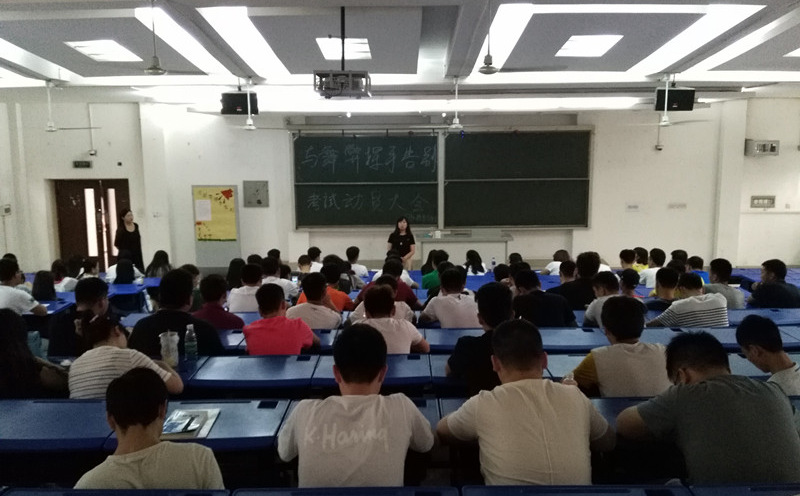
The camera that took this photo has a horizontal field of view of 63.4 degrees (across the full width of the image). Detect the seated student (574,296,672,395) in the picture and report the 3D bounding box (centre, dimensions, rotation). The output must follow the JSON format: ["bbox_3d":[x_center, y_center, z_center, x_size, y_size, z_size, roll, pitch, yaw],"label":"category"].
[{"bbox_3d":[0.949,0.782,2.960,0.492,1.180,0.720,-2,8,-8],"label":"seated student"}]

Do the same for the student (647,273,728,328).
[{"bbox_3d":[2.151,0.746,4.929,0.590,1.170,0.680,-2,8,-8],"label":"student"}]

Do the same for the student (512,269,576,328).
[{"bbox_3d":[0.952,0.738,4.786,0.561,1.228,0.720,-1,8,-1],"label":"student"}]

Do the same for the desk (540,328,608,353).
[{"bbox_3d":[1.070,0.950,4.309,0.600,0.750,0.390,0,8,0],"label":"desk"}]

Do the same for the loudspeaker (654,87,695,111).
[{"bbox_3d":[3.978,-2.183,9.430,0.540,0.310,0.290,1,20,8],"label":"loudspeaker"}]

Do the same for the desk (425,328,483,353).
[{"bbox_3d":[0.460,0.926,4.249,0.580,0.730,0.380,0,8,0],"label":"desk"}]

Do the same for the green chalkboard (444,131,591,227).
[{"bbox_3d":[2.199,-1.280,12.122,2.740,1.806,0.080,0,8,0],"label":"green chalkboard"}]

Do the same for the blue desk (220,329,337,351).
[{"bbox_3d":[-0.700,0.936,4.259,0.580,0.730,0.380,0,8,0],"label":"blue desk"}]

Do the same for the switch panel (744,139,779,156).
[{"bbox_3d":[6.601,-1.822,11.800,0.456,0.288,0.240,0,7,0],"label":"switch panel"}]

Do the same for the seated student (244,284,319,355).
[{"bbox_3d":[-0.723,0.795,4.031,0.510,1.170,0.680,0,8,0],"label":"seated student"}]

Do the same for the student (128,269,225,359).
[{"bbox_3d":[-1.264,0.739,3.970,0.541,1.302,0.750,0,7,0],"label":"student"}]

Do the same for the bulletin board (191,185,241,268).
[{"bbox_3d":[-3.589,-0.406,12.688,0.890,1.610,0.050,0,8,0],"label":"bulletin board"}]

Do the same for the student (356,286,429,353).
[{"bbox_3d":[-0.049,0.795,3.980,0.458,1.166,0.720,0,7,0],"label":"student"}]

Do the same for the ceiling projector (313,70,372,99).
[{"bbox_3d":[-0.516,-1.468,5.811,0.520,0.250,0.420,0,8,0],"label":"ceiling projector"}]

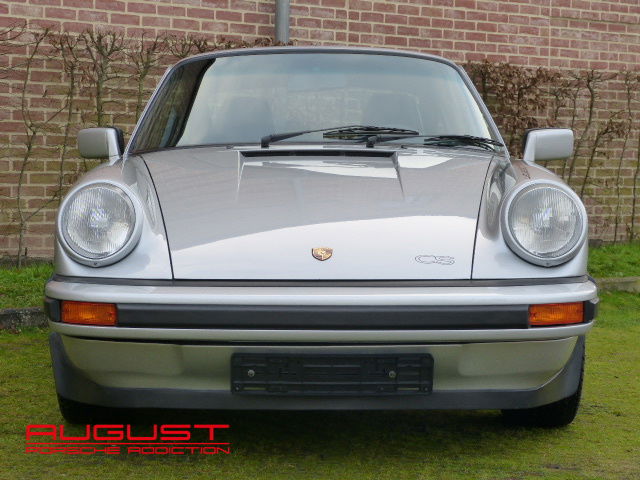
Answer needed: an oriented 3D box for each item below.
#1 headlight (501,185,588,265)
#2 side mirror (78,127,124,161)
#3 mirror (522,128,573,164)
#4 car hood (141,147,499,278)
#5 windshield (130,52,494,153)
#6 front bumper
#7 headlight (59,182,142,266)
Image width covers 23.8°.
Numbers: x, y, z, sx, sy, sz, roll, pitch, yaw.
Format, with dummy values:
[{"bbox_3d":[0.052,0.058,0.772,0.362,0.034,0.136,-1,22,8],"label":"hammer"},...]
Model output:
[{"bbox_3d":[0.616,-0.044,4.160,0.232,0.243,0.120,0,-10,-1],"label":"headlight"},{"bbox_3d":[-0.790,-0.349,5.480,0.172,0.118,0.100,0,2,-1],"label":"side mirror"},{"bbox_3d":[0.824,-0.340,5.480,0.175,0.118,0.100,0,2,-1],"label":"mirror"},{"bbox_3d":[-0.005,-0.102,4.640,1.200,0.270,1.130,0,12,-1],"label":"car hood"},{"bbox_3d":[-0.024,-0.504,5.530,1.310,0.580,0.300,0,-33,-1],"label":"windshield"},{"bbox_3d":[0.004,0.278,4.120,1.560,0.350,0.420,0,2,-1],"label":"front bumper"},{"bbox_3d":[-0.602,-0.044,4.160,0.232,0.243,0.120,0,-10,-1],"label":"headlight"}]

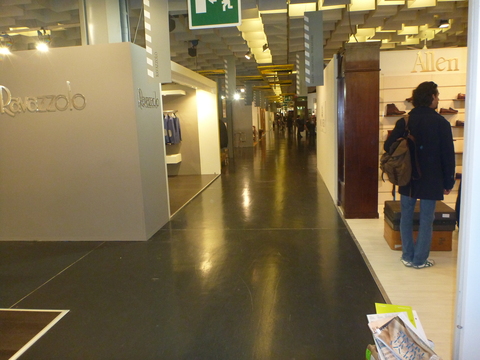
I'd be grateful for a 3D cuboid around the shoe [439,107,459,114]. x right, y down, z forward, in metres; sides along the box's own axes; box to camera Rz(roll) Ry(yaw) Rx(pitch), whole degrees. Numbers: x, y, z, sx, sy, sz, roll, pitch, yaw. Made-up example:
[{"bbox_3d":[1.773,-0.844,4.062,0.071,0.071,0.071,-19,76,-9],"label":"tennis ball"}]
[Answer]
[{"bbox_3d":[3.285,-1.079,6.100,0.290,0.100,0.105,-2,9,5],"label":"shoe"}]

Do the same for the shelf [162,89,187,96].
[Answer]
[{"bbox_3d":[-1.974,-2.323,10.434,1.000,0.120,0.380,-1,9,7],"label":"shelf"}]

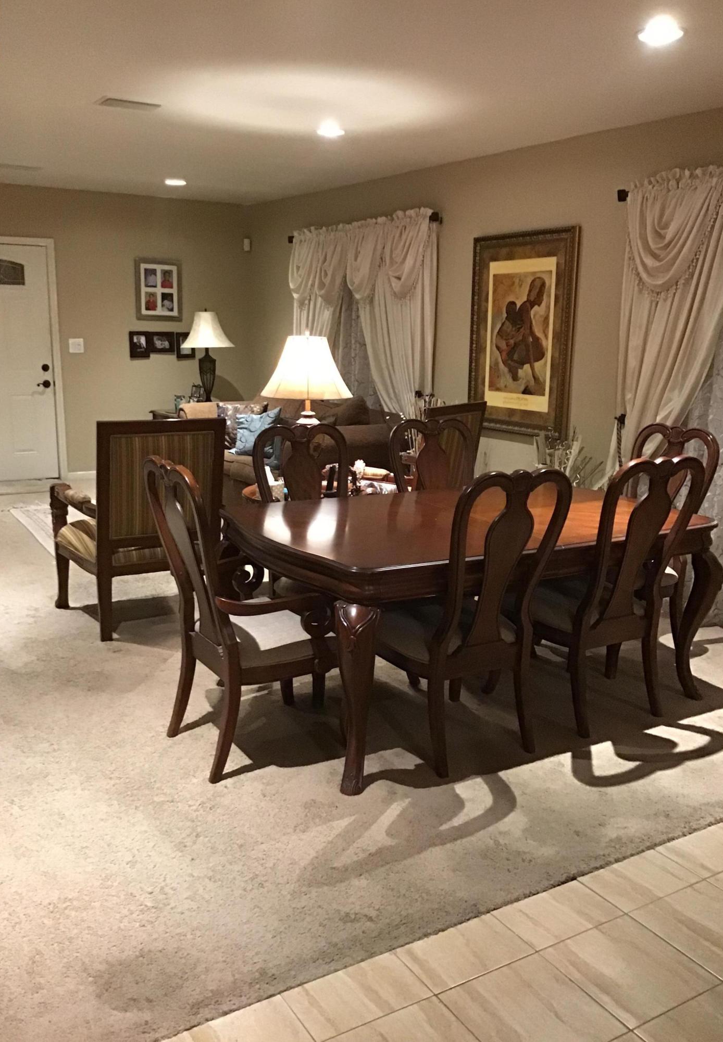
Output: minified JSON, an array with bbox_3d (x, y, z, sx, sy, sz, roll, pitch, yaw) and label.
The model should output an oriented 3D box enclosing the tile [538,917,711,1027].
[{"bbox_3d":[0.647,1.082,2.255,0.306,0.010,0.304,-6,14,-31],"label":"tile"}]

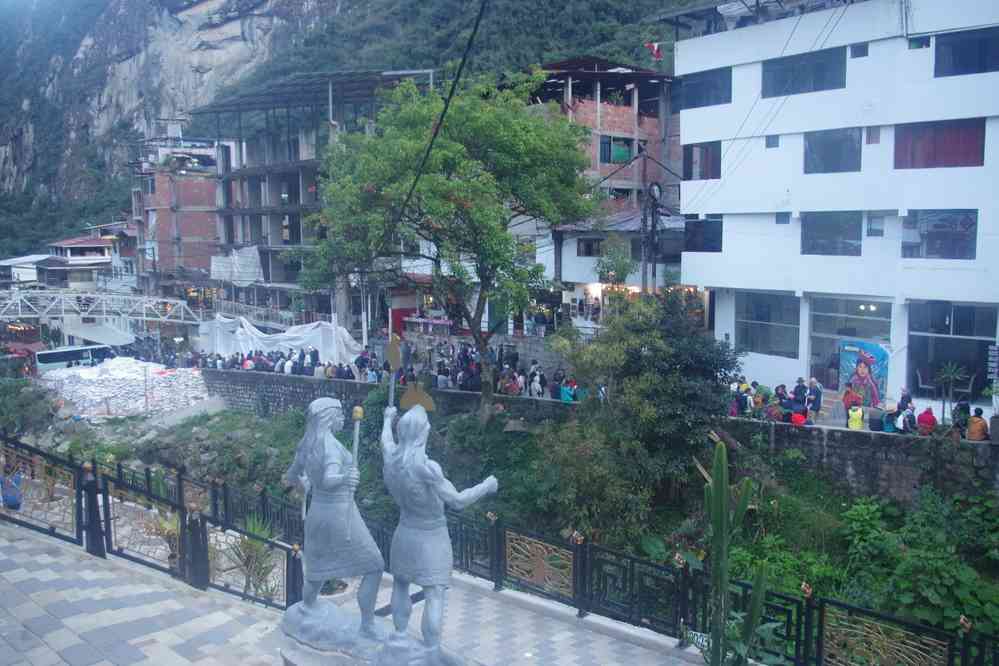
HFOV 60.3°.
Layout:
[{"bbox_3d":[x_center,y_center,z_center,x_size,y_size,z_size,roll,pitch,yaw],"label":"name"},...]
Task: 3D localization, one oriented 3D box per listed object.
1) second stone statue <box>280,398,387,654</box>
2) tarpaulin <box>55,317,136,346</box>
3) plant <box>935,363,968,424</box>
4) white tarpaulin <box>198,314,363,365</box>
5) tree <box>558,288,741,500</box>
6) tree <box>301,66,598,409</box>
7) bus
[{"bbox_3d":[-1.505,1.727,7.800,0.850,2.200,0.750,-2,7,-15],"label":"second stone statue"},{"bbox_3d":[-41.696,-0.155,89.000,7.300,2.700,4.500,3,7,25],"label":"tarpaulin"},{"bbox_3d":[13.136,1.773,25.000,0.900,1.750,0.850,0,6,0],"label":"plant"},{"bbox_3d":[-12.444,0.474,48.000,2.500,2.700,14.500,-6,9,-42],"label":"white tarpaulin"},{"bbox_3d":[4.447,1.882,25.500,4.900,6.000,4.600,0,6,0],"label":"tree"},{"bbox_3d":[-1.994,-3.642,35.000,11.000,13.000,9.500,0,6,0],"label":"tree"},{"bbox_3d":[-42.490,2.899,86.000,8.000,2.950,2.350,-2,5,27],"label":"bus"}]

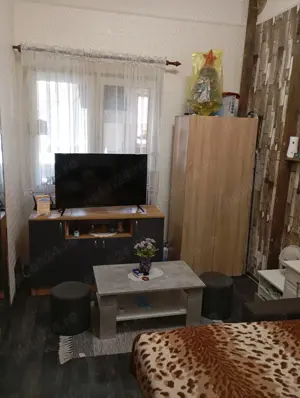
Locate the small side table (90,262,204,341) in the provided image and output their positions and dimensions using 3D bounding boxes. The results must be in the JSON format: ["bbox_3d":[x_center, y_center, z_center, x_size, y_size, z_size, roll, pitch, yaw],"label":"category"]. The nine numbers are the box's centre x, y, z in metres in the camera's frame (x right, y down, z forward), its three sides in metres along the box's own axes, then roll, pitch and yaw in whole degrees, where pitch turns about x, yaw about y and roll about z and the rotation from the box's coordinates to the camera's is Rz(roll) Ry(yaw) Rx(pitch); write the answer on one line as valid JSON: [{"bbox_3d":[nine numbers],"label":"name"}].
[{"bbox_3d":[-0.033,0.879,2.899,0.893,0.403,0.556,-1,12,-14],"label":"small side table"}]

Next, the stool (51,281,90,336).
[{"bbox_3d":[-0.668,0.925,2.752,0.319,0.322,0.319,0,12,-13],"label":"stool"}]

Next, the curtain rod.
[{"bbox_3d":[-0.494,-1.470,3.332,1.708,0.060,0.080,0,12,-13],"label":"curtain rod"}]

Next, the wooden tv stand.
[{"bbox_3d":[-0.560,0.535,3.512,1.356,0.797,0.432,0,12,-13],"label":"wooden tv stand"}]

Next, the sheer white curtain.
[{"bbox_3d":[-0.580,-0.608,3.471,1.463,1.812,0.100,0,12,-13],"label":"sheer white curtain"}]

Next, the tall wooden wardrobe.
[{"bbox_3d":[0.713,-0.027,3.911,0.788,1.842,0.572,0,11,-12],"label":"tall wooden wardrobe"}]

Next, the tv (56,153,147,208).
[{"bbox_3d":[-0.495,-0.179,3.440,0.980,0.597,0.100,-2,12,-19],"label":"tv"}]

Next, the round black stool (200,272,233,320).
[{"bbox_3d":[0.621,0.912,3.046,0.292,0.333,0.292,2,11,0],"label":"round black stool"}]

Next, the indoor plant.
[{"bbox_3d":[-0.026,0.516,2.888,0.202,0.313,0.202,0,12,-13],"label":"indoor plant"}]

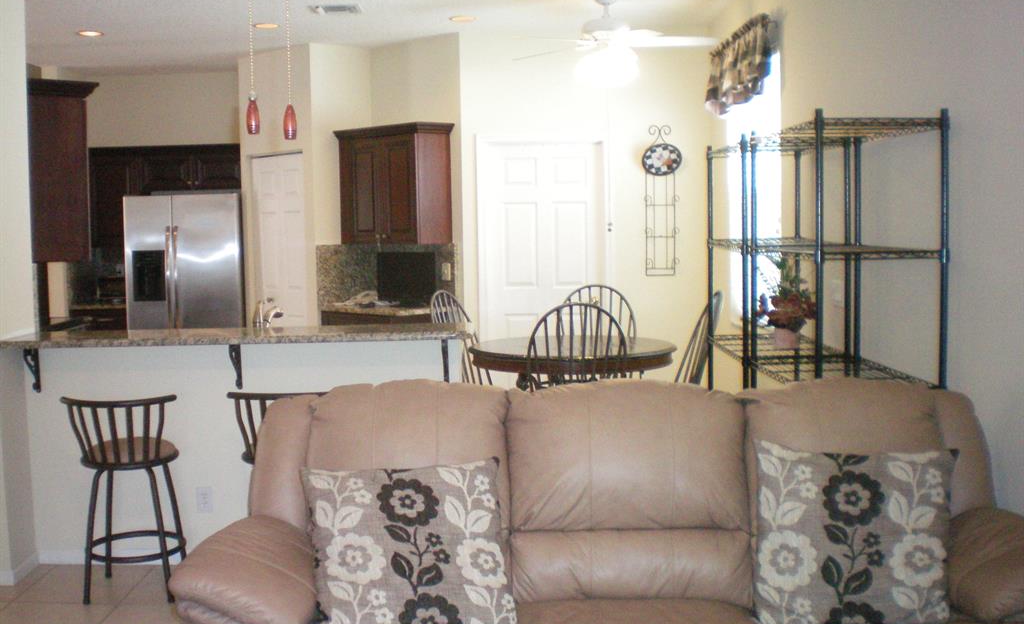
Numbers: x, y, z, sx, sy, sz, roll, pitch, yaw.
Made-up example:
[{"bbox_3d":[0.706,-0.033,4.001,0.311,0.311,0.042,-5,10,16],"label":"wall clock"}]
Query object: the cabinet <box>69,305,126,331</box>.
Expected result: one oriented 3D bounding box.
[{"bbox_3d":[-3.236,0.371,9.210,0.470,0.880,0.610,-1,5,0],"label":"cabinet"}]

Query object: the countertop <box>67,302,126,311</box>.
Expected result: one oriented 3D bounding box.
[{"bbox_3d":[-3.244,-0.074,9.161,0.480,0.040,0.650,-1,5,0],"label":"countertop"}]

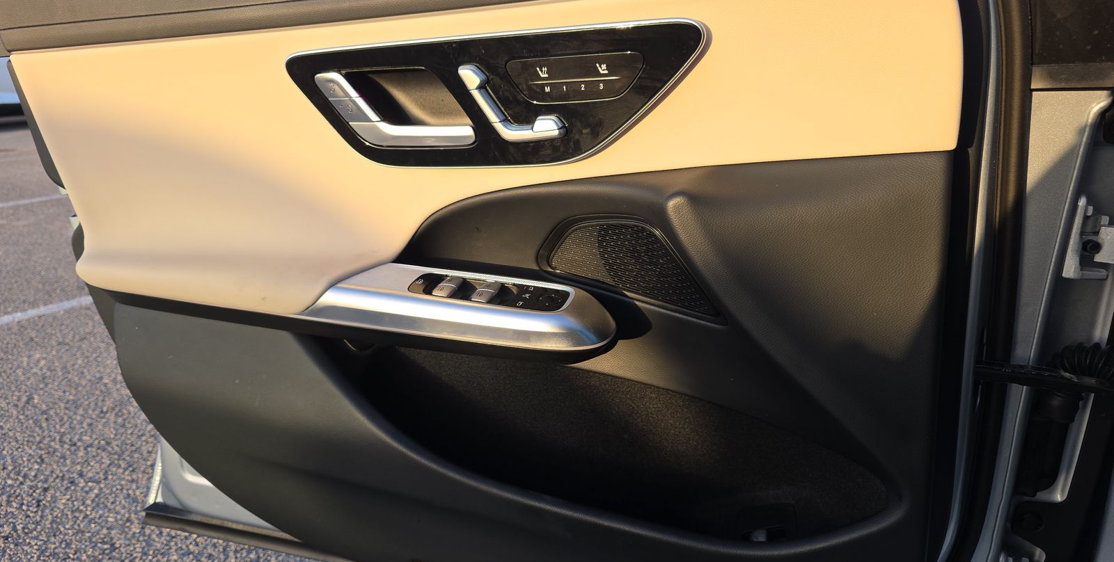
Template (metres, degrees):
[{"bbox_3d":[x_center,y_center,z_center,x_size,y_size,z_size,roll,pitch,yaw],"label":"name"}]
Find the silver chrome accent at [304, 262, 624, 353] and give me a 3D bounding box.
[{"bbox_3d":[-0.093,0.024,0.711,0.318,0.047,0.093,5,17,16],"label":"silver chrome accent"}]

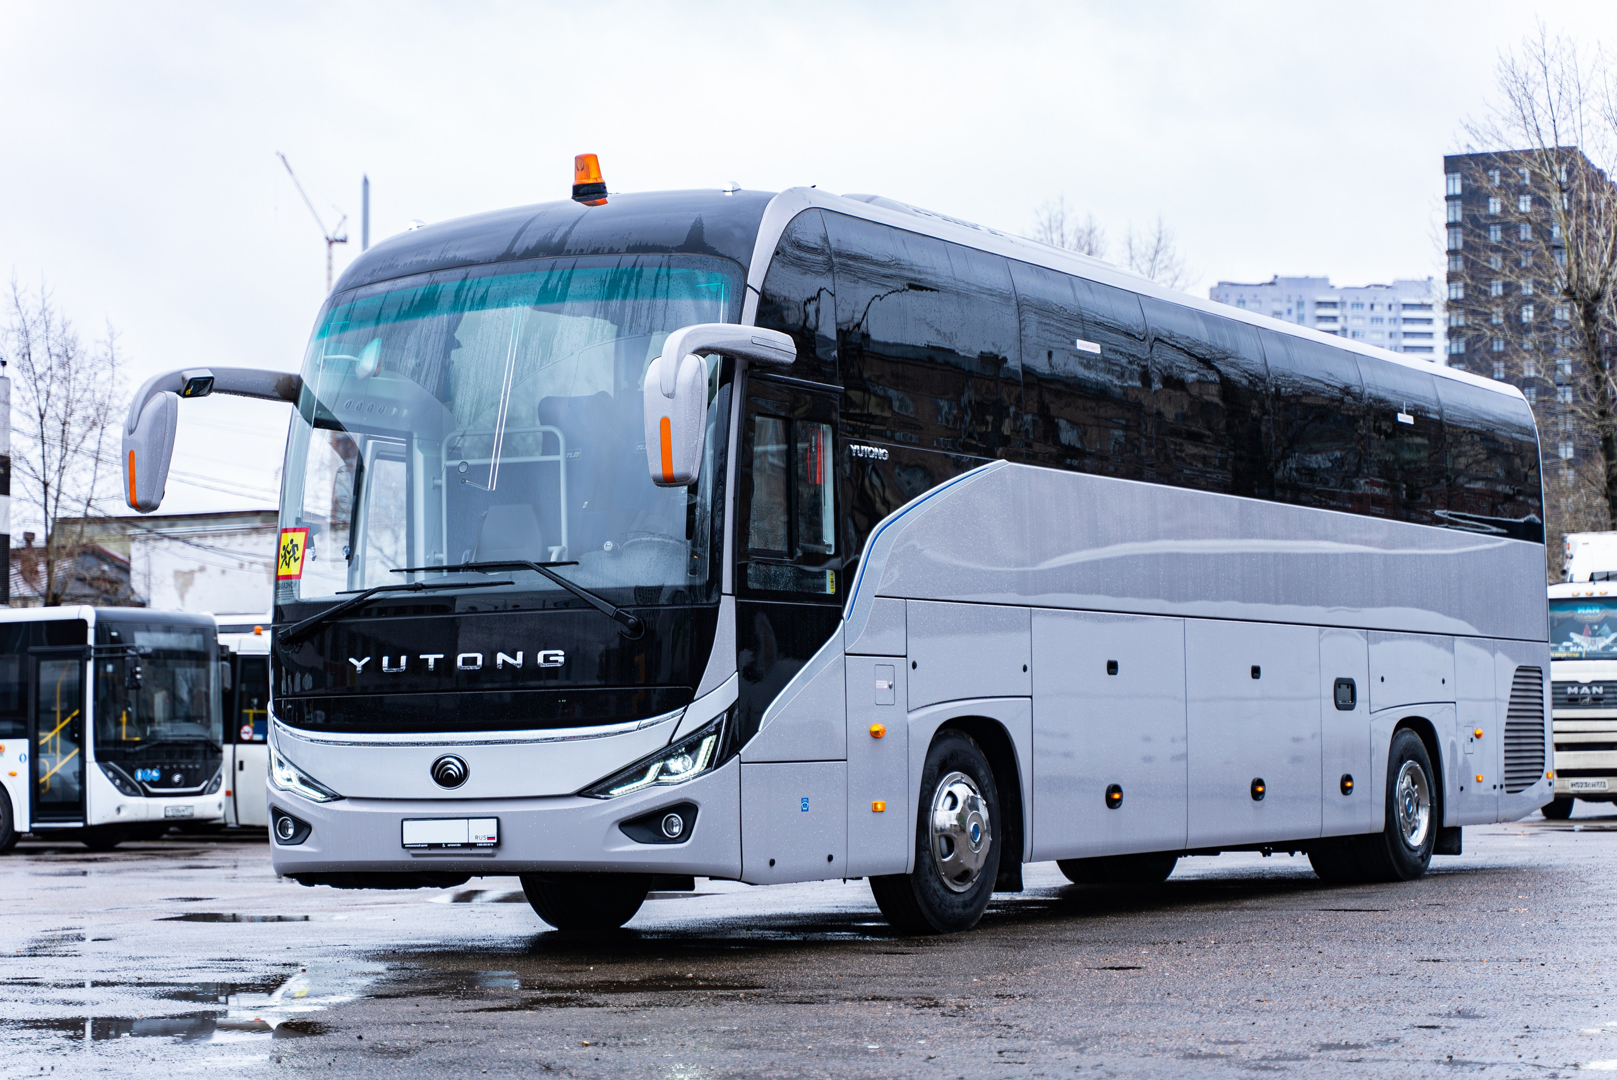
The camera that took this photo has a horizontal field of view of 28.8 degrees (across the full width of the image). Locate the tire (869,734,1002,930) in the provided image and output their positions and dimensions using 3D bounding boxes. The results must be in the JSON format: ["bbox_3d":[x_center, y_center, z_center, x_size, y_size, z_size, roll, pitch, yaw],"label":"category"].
[{"bbox_3d":[0.617,1.441,15.608,0.300,1.030,1.030,-3,-4,31],"label":"tire"}]

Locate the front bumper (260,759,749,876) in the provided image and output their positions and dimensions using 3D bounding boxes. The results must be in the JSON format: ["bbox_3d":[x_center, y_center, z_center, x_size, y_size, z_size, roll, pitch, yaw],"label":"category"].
[{"bbox_3d":[-1.492,1.264,14.209,2.550,0.550,0.430,-3,-4,31],"label":"front bumper"}]

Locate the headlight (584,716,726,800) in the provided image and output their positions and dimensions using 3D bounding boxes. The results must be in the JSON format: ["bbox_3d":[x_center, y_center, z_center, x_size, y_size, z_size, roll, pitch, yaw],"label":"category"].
[{"bbox_3d":[-0.678,0.956,13.748,0.620,0.370,0.260,-2,-4,19],"label":"headlight"}]

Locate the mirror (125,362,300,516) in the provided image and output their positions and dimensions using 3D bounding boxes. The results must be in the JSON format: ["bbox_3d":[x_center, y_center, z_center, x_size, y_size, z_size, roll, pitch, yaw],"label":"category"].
[{"bbox_3d":[-2.805,-0.451,14.910,0.370,0.720,1.180,-3,-4,31],"label":"mirror"}]

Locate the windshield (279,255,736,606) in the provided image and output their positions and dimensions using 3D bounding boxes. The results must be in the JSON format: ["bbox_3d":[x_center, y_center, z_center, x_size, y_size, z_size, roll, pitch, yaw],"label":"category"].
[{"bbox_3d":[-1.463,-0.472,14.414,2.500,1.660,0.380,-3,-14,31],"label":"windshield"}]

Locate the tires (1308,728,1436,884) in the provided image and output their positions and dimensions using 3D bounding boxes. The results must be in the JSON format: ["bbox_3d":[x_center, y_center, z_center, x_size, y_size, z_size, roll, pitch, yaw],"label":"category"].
[{"bbox_3d":[3.748,1.757,21.048,0.630,1.030,1.030,-3,-4,31],"label":"tires"}]

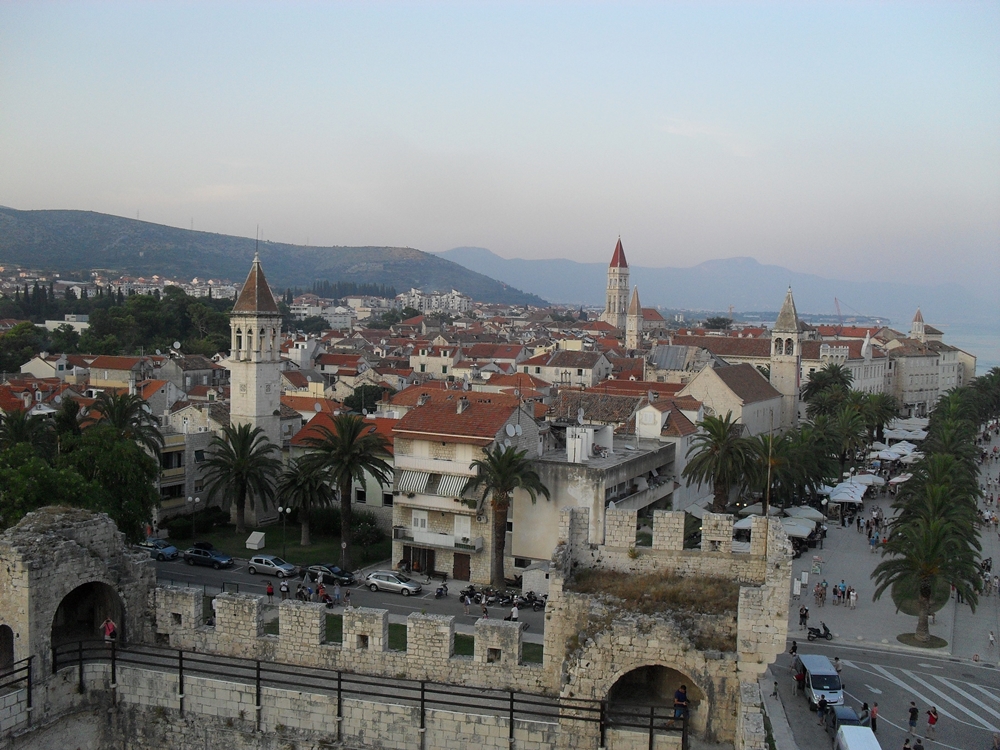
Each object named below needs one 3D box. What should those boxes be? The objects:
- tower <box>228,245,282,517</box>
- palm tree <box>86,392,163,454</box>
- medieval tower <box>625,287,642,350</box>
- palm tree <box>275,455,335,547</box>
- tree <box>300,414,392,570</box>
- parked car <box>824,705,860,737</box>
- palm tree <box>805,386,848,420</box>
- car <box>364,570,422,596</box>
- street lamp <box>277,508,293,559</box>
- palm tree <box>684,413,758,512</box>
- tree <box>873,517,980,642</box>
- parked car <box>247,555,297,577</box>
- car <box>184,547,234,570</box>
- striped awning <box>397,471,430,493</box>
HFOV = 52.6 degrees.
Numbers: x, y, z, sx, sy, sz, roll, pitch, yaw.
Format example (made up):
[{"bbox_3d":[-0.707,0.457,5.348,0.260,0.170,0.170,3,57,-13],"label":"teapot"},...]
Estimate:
[{"bbox_3d":[-24.287,1.326,100.855,3.900,26.900,3.900,4,4,31],"label":"tower"},{"bbox_3d":[-36.346,8.021,97.412,7.700,13.096,7.700,1,4,0],"label":"palm tree"},{"bbox_3d":[38.943,-10.645,292.139,3.600,30.074,3.600,3,4,33],"label":"medieval tower"},{"bbox_3d":[-17.357,11.326,90.617,5.600,8.012,5.600,1,4,0],"label":"palm tree"},{"bbox_3d":[-12.555,9.583,82.560,7.500,12.695,7.500,1,4,0],"label":"tree"},{"bbox_3d":[17.902,18.399,51.934,1.750,1.470,4.200,2,4,8],"label":"parked car"},{"bbox_3d":[51.070,7.133,158.336,7.200,10.696,7.200,1,4,0],"label":"palm tree"},{"bbox_3d":[-8.269,16.157,79.104,4.500,1.480,1.800,3,4,21],"label":"car"},{"bbox_3d":[-18.046,13.382,84.860,1.250,4.605,0.420,3,4,28],"label":"street lamp"},{"bbox_3d":[21.510,9.923,99.098,7.400,12.600,7.400,1,4,0],"label":"palm tree"},{"bbox_3d":[29.073,13.990,69.079,6.800,8.440,6.800,3,4,23],"label":"tree"},{"bbox_3d":[-18.043,15.054,80.210,4.180,1.460,1.760,3,4,21],"label":"parked car"},{"bbox_3d":[-24.649,15.387,85.787,4.580,1.520,1.800,3,4,23],"label":"car"},{"bbox_3d":[-7.008,8.798,83.205,2.450,1.550,0.700,3,4,26],"label":"striped awning"}]

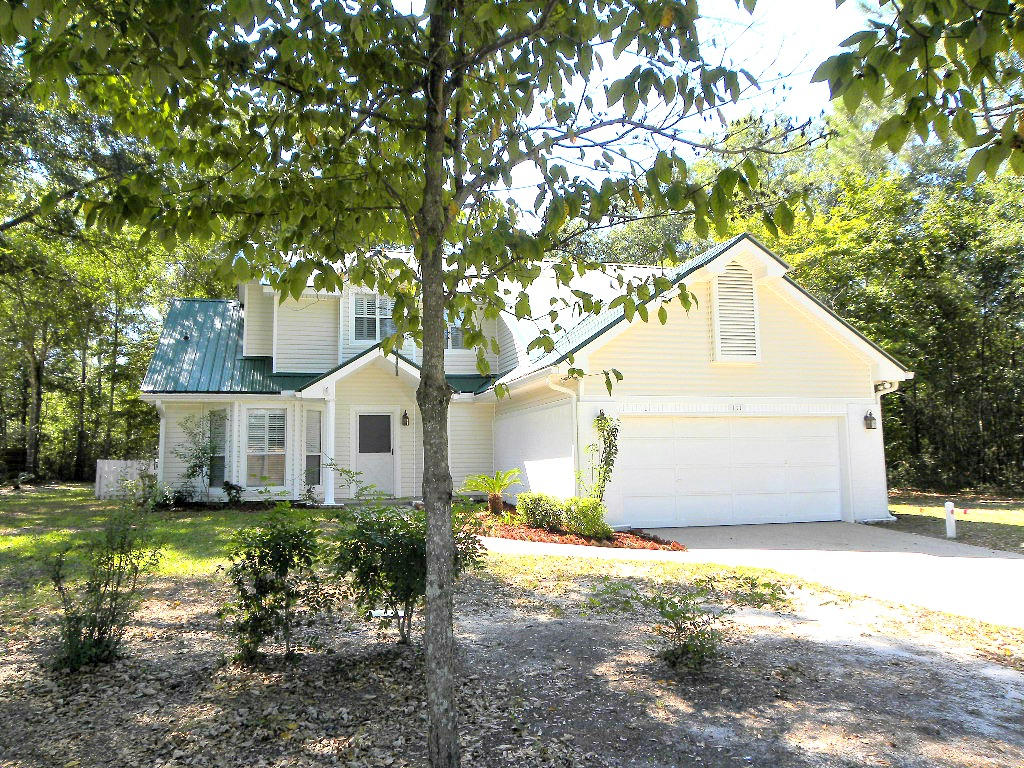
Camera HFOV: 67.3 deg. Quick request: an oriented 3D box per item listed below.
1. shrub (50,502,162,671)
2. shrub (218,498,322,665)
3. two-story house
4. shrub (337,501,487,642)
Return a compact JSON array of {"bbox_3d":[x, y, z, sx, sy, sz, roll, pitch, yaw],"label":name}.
[{"bbox_3d":[-3.034,1.493,5.792,0.810,1.203,0.770,2,-6,-27],"label":"shrub"},{"bbox_3d":[-1.833,1.496,5.887,0.750,1.178,0.713,1,-6,-17],"label":"shrub"},{"bbox_3d":[-1.105,-0.506,20.161,15.540,7.600,13.750,1,-6,-15],"label":"two-story house"},{"bbox_3d":[-0.866,1.562,6.423,1.189,1.113,1.070,0,-5,-8],"label":"shrub"}]

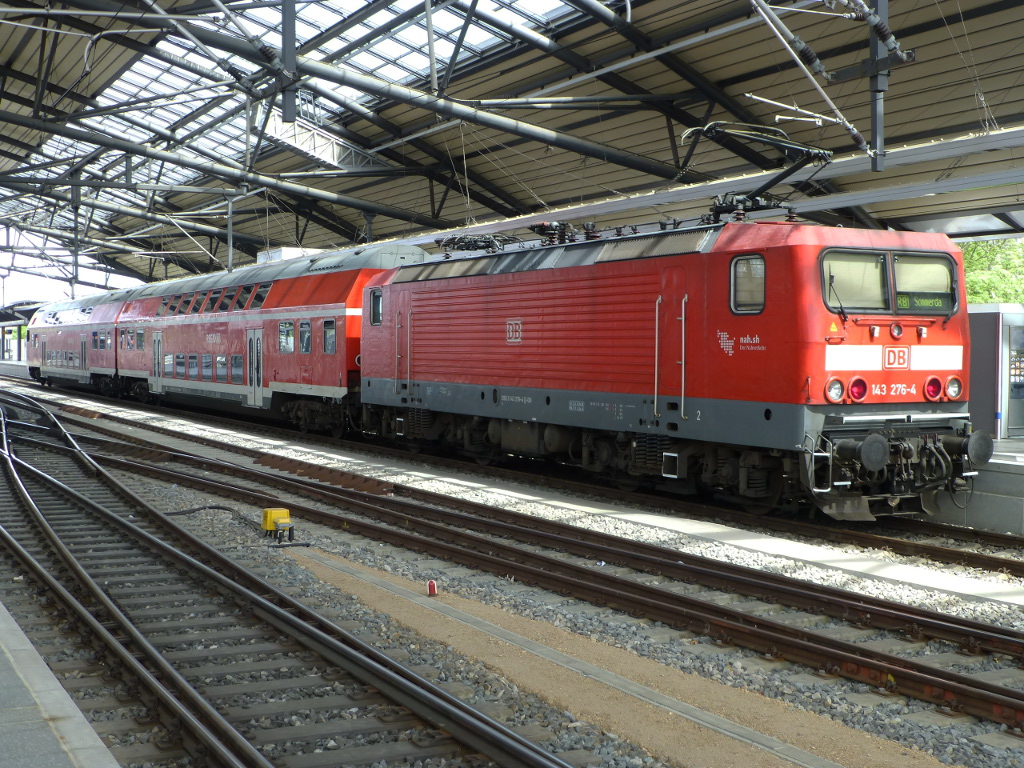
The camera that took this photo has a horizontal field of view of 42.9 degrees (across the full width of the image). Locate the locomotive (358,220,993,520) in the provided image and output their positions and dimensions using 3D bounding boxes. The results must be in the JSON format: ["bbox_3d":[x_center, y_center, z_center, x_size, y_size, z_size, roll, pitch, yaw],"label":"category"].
[{"bbox_3d":[1.338,-0.427,23.505,3.020,4.060,16.620,-1,2,-28],"label":"locomotive"}]

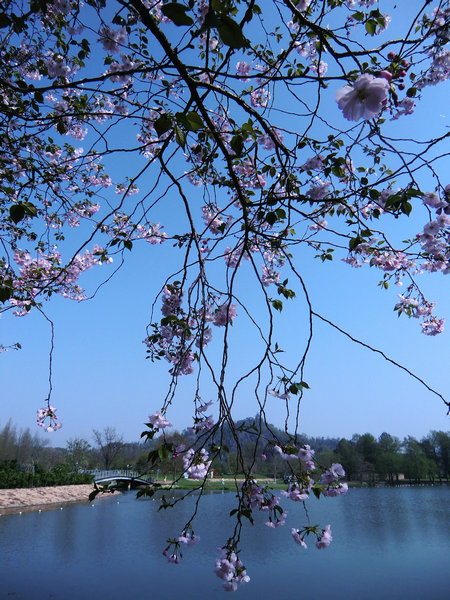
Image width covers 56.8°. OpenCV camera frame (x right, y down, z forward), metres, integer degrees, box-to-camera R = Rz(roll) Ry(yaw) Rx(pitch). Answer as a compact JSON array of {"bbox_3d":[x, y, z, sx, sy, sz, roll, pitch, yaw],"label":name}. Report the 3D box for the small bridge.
[{"bbox_3d":[-17.540,29.312,68.000,10.969,2.857,3.000,10,-25,-21],"label":"small bridge"}]

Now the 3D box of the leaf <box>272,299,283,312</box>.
[{"bbox_3d":[0.183,0.019,1.450,0.034,0.047,0.016,-3,-1,7],"label":"leaf"}]

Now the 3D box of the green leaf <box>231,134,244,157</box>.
[{"bbox_3d":[0.029,-0.353,0.950,0.032,0.050,0.015,-1,20,2],"label":"green leaf"}]

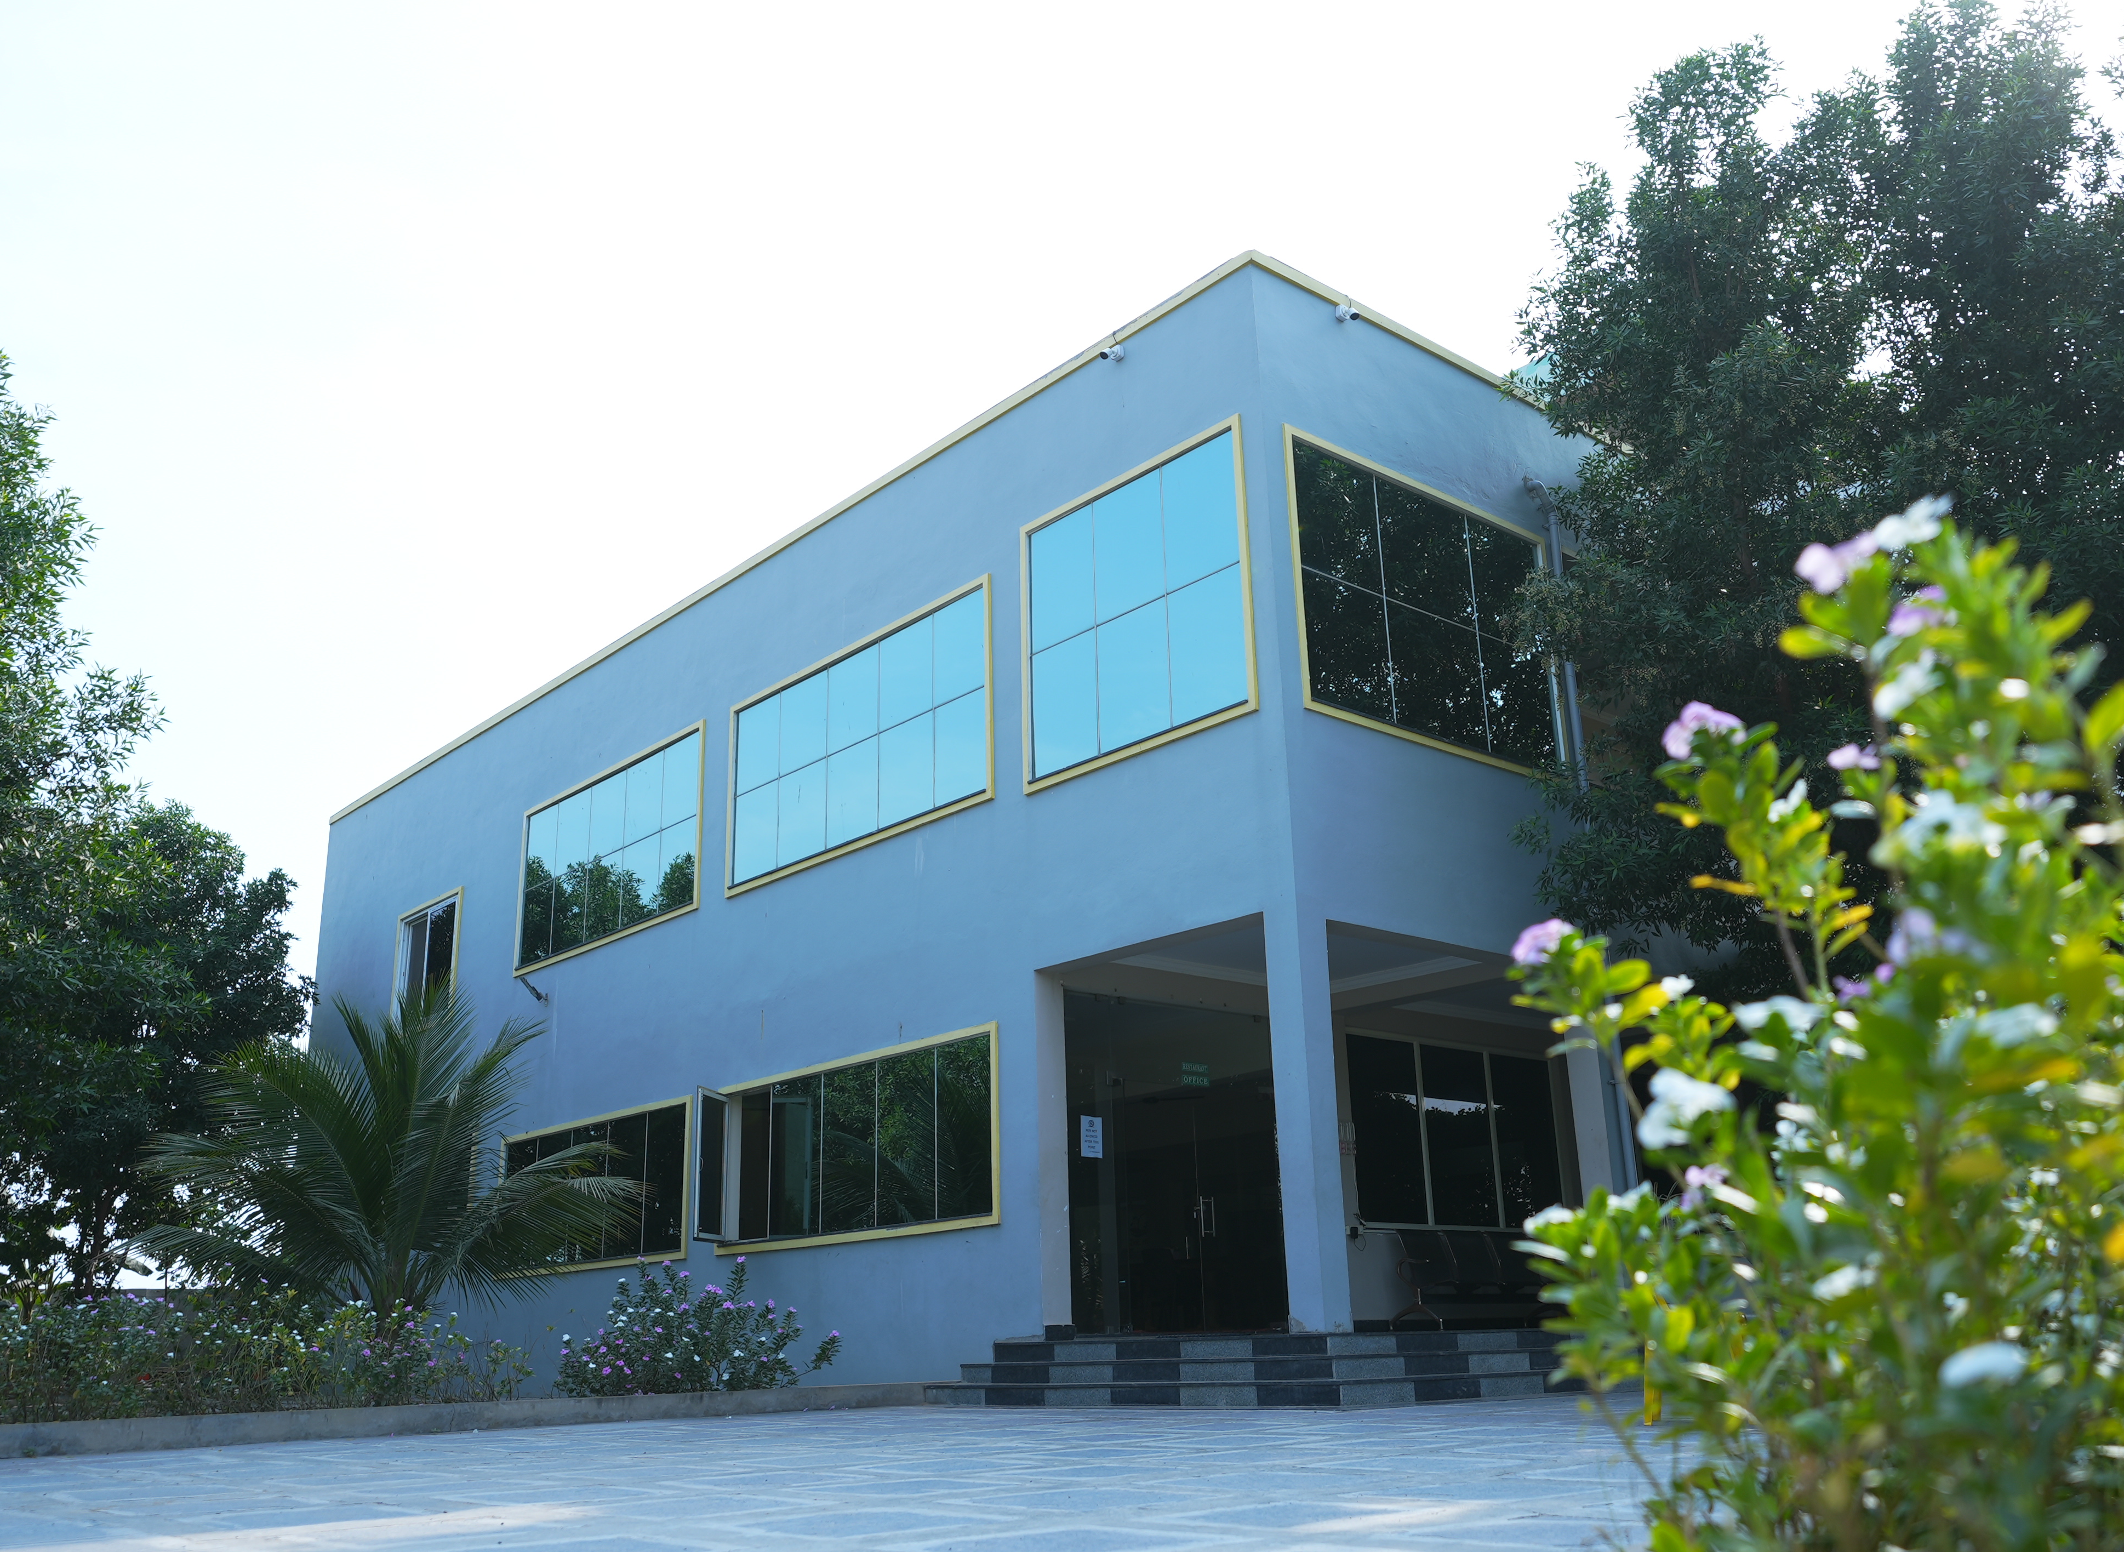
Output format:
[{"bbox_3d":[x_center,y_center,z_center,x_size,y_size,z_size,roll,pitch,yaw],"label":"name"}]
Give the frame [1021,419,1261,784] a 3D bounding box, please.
[{"bbox_3d":[0.504,-1.219,13.460,0.130,2.243,2.443,13,-23,-39],"label":"frame"}]

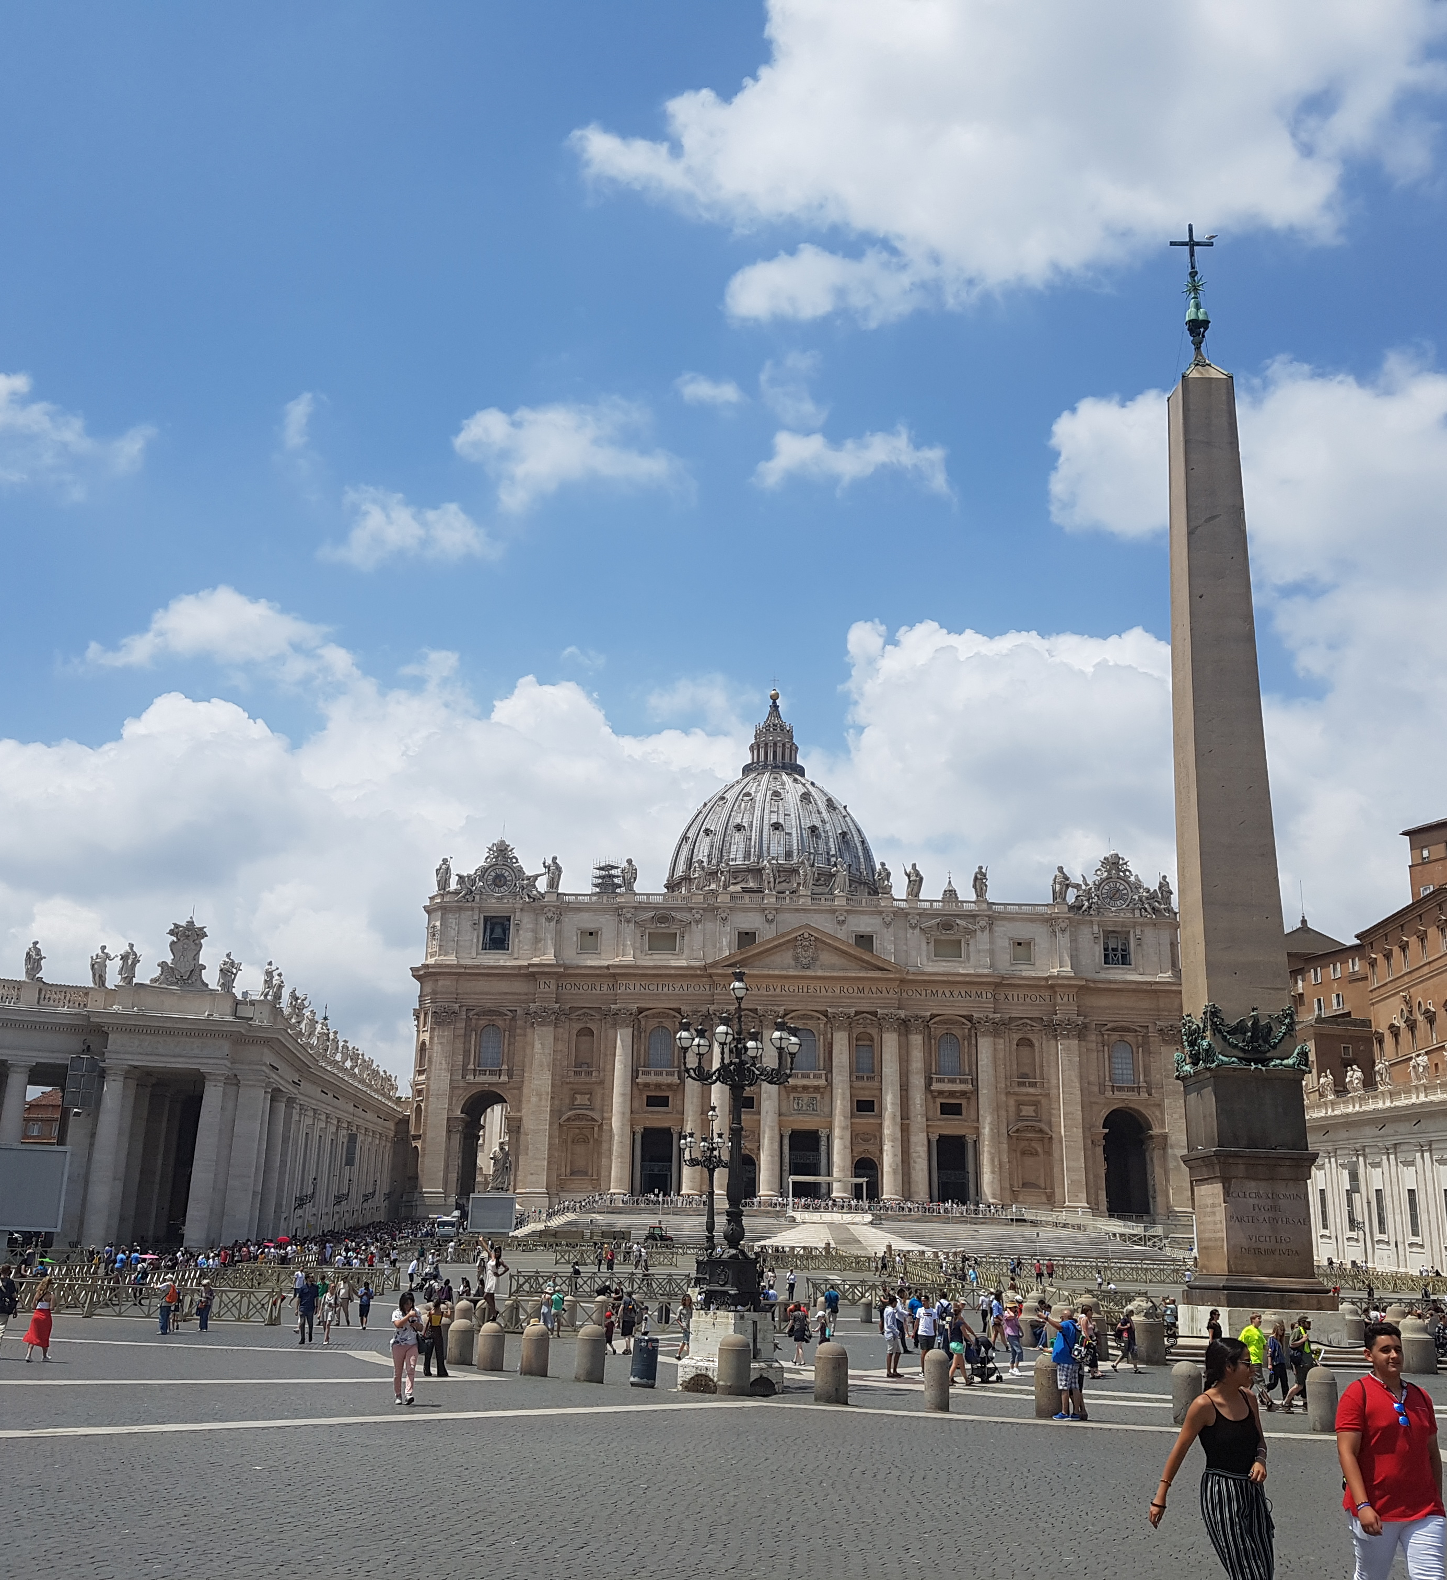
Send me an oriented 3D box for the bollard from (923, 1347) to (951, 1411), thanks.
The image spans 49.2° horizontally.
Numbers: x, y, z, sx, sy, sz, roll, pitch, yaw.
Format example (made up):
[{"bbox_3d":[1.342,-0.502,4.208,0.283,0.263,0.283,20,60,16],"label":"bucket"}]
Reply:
[{"bbox_3d":[3.654,10.137,27.178,0.460,0.976,0.460,-1,-16,7],"label":"bollard"}]

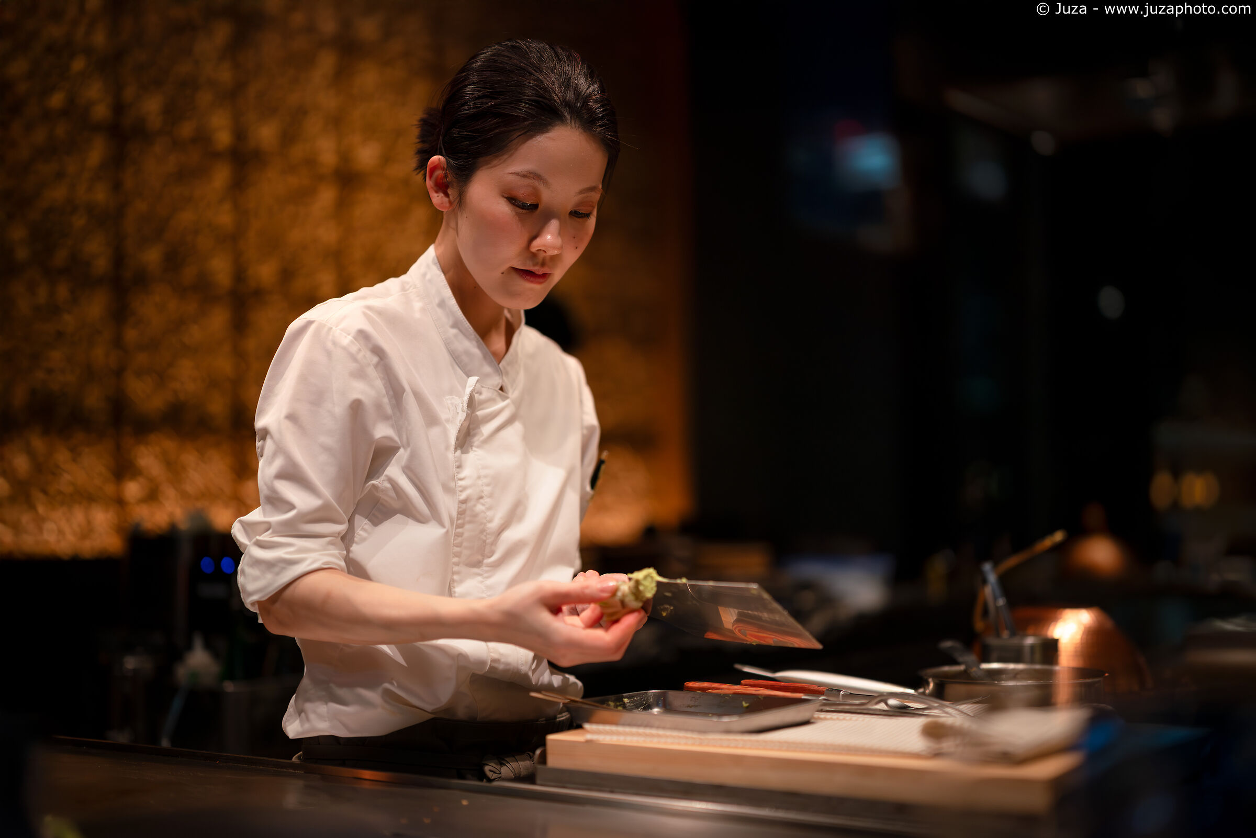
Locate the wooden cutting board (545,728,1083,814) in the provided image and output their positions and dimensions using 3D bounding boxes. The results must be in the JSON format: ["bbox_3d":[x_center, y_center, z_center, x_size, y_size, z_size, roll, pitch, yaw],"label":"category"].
[{"bbox_3d":[0.197,0.296,1.590,0.437,0.028,0.330,-1,-1,25],"label":"wooden cutting board"}]

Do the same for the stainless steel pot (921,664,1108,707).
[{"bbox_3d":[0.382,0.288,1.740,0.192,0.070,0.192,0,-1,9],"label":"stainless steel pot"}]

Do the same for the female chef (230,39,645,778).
[{"bbox_3d":[-0.150,0.435,1.690,0.480,1.580,0.460,1,-1,-44],"label":"female chef"}]

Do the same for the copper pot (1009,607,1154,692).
[{"bbox_3d":[0.495,0.266,2.000,0.205,0.105,0.205,0,-1,12],"label":"copper pot"}]

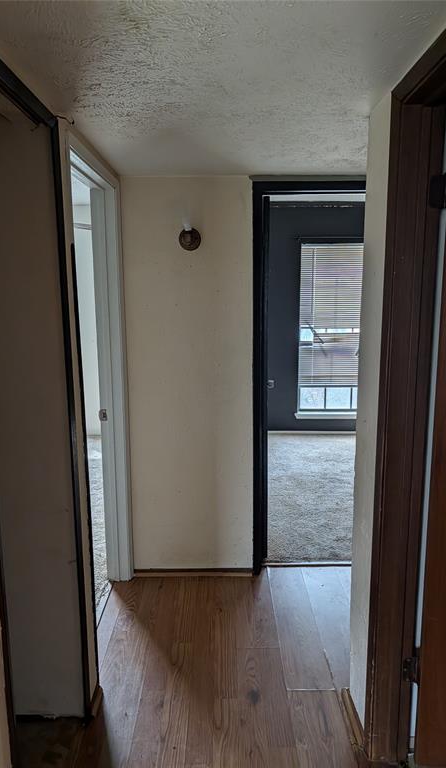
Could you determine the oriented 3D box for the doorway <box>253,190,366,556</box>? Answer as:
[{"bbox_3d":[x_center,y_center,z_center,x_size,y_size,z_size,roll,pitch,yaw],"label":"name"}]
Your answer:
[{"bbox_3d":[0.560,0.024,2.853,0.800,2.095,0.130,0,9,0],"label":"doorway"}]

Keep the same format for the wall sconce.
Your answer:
[{"bbox_3d":[-0.163,-0.722,2.633,0.112,0.120,0.100,0,9,0],"label":"wall sconce"}]

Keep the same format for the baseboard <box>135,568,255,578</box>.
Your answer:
[{"bbox_3d":[-0.164,1.051,2.969,0.655,0.042,0.022,0,9,0],"label":"baseboard"}]

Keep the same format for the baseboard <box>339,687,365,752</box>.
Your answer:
[{"bbox_3d":[0.473,1.218,1.942,0.024,0.042,0.260,0,9,0],"label":"baseboard"}]

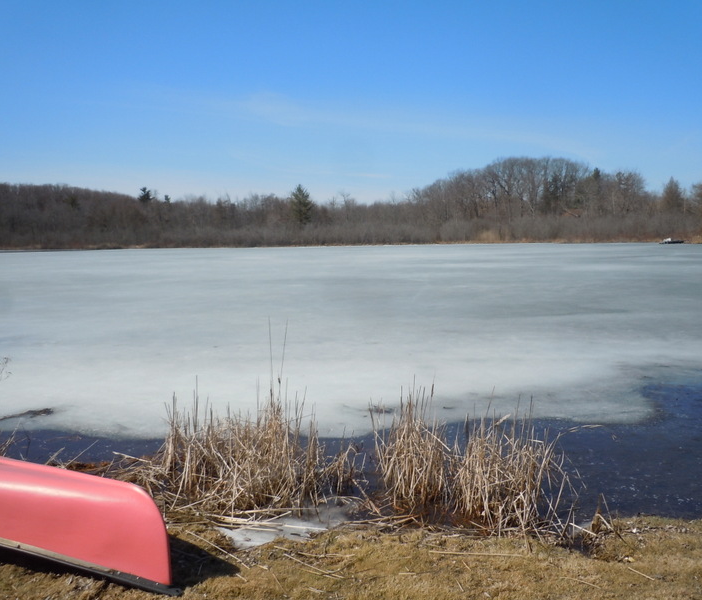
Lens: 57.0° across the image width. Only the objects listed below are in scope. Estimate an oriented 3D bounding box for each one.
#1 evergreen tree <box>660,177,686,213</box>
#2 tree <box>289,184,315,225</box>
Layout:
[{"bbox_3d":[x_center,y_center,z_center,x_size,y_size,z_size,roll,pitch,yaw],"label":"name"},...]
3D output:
[{"bbox_3d":[62.100,-18.060,125.000,5.100,11.500,5.100,0,6,0],"label":"evergreen tree"},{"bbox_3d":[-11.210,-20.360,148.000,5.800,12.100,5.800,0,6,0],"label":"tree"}]

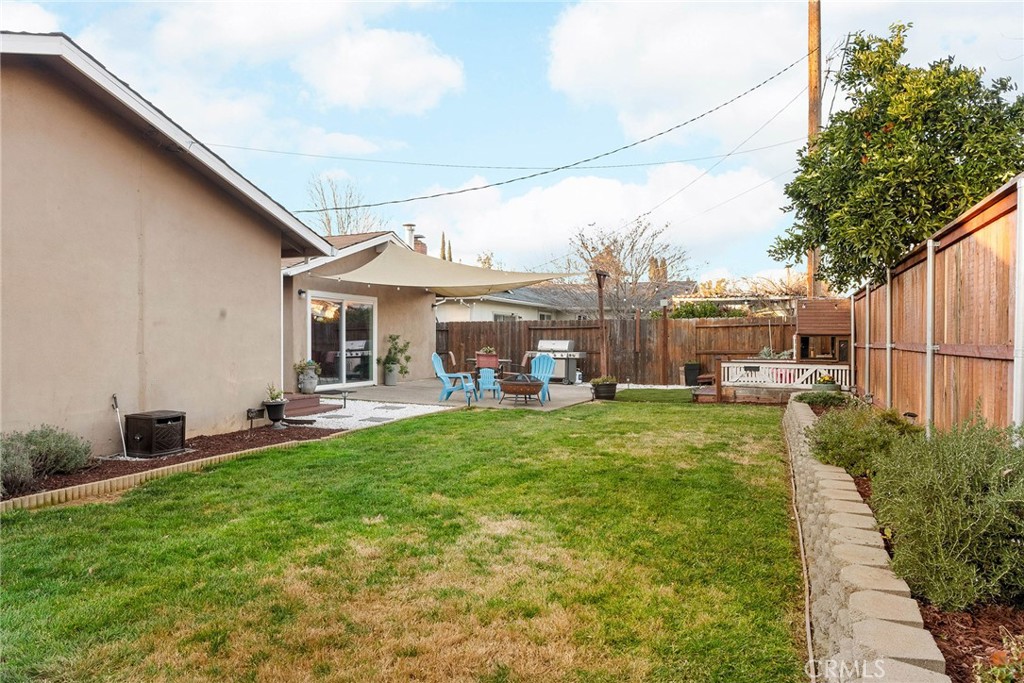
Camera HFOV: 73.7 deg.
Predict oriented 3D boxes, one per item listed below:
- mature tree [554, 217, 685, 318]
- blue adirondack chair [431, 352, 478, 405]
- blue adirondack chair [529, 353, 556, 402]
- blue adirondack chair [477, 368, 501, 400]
[{"bbox_3d":[3.700,-1.430,22.500,4.300,5.250,4.200,0,0,0],"label":"mature tree"},{"bbox_3d":[-1.100,0.690,13.100,0.840,0.940,0.740,0,0,23],"label":"blue adirondack chair"},{"bbox_3d":[0.480,0.690,13.250,0.740,0.930,0.830,0,0,23],"label":"blue adirondack chair"},{"bbox_3d":[-0.455,0.860,13.600,0.470,0.610,0.500,0,0,-12],"label":"blue adirondack chair"}]

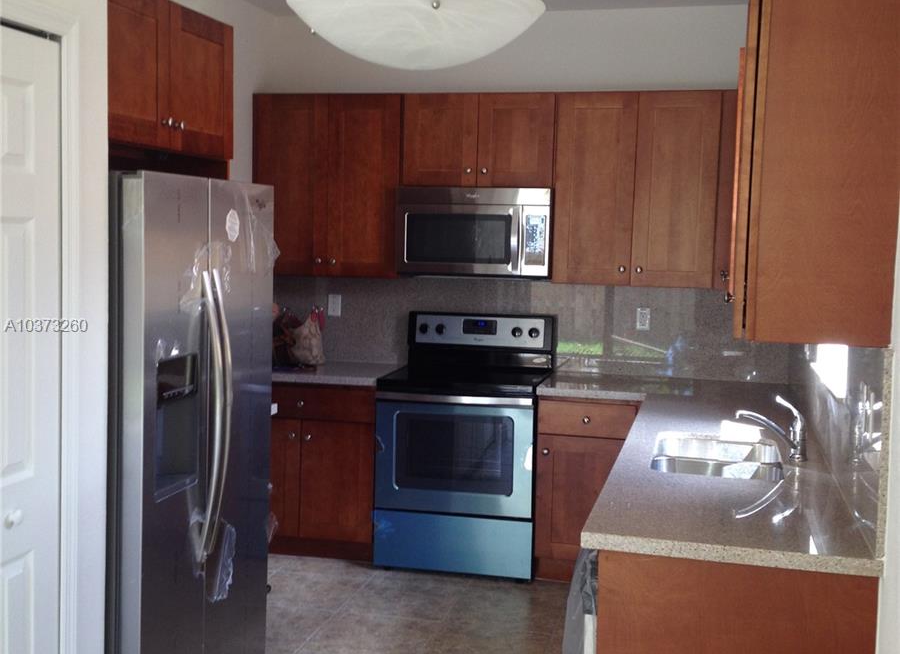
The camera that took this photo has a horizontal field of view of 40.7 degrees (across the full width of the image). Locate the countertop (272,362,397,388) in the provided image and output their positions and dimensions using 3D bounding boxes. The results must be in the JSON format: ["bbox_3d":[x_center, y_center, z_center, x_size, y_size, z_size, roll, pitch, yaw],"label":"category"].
[{"bbox_3d":[-0.642,0.227,6.104,0.774,0.035,0.662,2,5,13],"label":"countertop"}]

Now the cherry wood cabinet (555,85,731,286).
[{"bbox_3d":[0.920,-0.650,5.818,0.802,0.898,0.325,2,6,12],"label":"cherry wood cabinet"}]

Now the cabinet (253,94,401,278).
[{"bbox_3d":[-0.583,-0.719,6.196,0.775,0.907,0.326,2,5,13],"label":"cabinet"}]

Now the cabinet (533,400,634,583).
[{"bbox_3d":[0.696,0.741,5.836,0.468,0.887,0.627,2,5,13],"label":"cabinet"}]

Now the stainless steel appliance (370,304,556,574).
[{"bbox_3d":[0.088,0.549,5.923,0.753,1.188,0.658,2,6,12],"label":"stainless steel appliance"}]

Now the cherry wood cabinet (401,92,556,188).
[{"bbox_3d":[0.168,-0.911,5.964,0.751,0.437,0.325,2,6,12],"label":"cherry wood cabinet"}]

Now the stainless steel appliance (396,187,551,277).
[{"bbox_3d":[0.151,-0.462,6.000,0.755,0.428,0.410,2,5,13],"label":"stainless steel appliance"}]

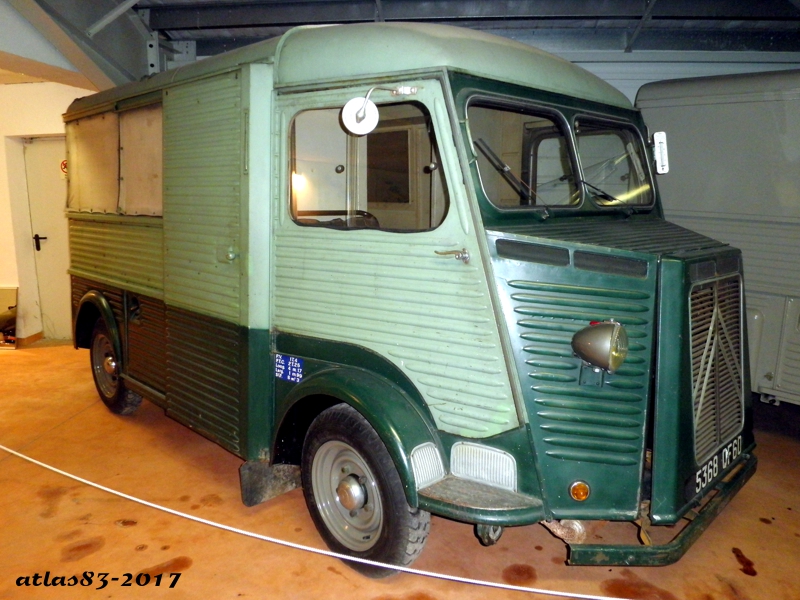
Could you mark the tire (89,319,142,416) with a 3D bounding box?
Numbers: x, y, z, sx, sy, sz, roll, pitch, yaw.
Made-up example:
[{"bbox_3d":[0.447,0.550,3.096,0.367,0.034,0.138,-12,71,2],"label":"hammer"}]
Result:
[{"bbox_3d":[-1.938,0.450,4.111,0.180,0.700,0.700,-9,13,-44],"label":"tire"}]

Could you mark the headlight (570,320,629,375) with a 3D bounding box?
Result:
[{"bbox_3d":[0.590,0.141,1.800,0.150,0.158,0.168,-9,13,-44],"label":"headlight"}]

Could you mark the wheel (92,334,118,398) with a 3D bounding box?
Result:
[{"bbox_3d":[-1.976,0.447,4.136,0.440,0.440,0.140,9,13,44],"label":"wheel"}]

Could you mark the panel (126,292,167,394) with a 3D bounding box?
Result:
[{"bbox_3d":[-1.418,0.224,3.389,0.030,0.512,0.558,-5,10,-44],"label":"panel"}]

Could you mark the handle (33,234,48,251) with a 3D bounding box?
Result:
[{"bbox_3d":[-3.779,-0.601,6.301,0.145,0.170,0.065,1,9,5],"label":"handle"}]

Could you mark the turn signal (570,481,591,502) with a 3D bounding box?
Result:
[{"bbox_3d":[0.565,0.599,1.870,0.072,0.072,0.040,0,-3,0],"label":"turn signal"}]

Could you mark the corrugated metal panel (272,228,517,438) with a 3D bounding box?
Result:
[{"bbox_3d":[-0.064,0.077,2.234,1.123,0.690,0.040,6,8,35],"label":"corrugated metal panel"}]

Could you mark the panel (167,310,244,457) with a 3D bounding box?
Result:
[{"bbox_3d":[-0.934,0.356,2.880,0.040,0.594,0.795,-5,10,-44],"label":"panel"}]

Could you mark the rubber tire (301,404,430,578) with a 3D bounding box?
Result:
[{"bbox_3d":[-0.157,0.757,2.416,0.175,0.680,0.680,-10,14,-43],"label":"rubber tire"}]

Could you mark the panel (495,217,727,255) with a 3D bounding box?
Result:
[{"bbox_3d":[0.939,-0.254,2.313,0.420,0.070,1.420,23,22,40],"label":"panel"}]

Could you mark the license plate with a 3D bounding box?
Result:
[{"bbox_3d":[1.144,0.585,2.157,0.486,0.085,0.015,-9,7,-44],"label":"license plate"}]

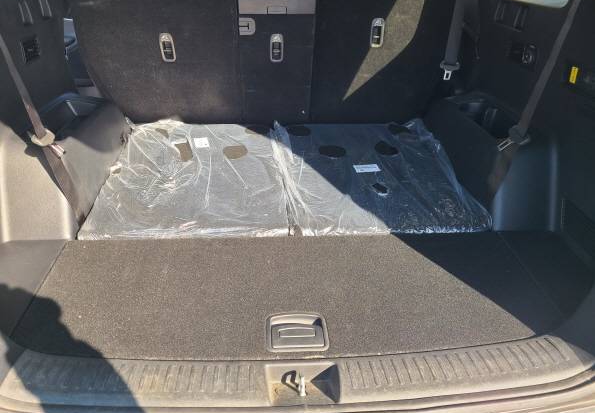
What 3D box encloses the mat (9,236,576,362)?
[{"bbox_3d":[0.005,0.192,0.973,1.113,0.029,0.364,-1,34,-4],"label":"mat"}]

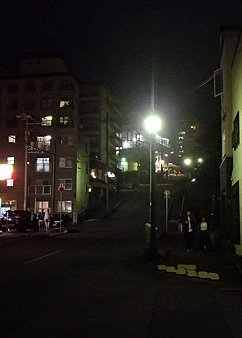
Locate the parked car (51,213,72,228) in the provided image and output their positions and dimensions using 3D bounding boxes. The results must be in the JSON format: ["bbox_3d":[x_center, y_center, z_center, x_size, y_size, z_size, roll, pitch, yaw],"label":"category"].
[{"bbox_3d":[-5.724,4.998,42.511,1.700,1.497,4.200,1,-6,-2],"label":"parked car"}]

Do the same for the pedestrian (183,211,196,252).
[{"bbox_3d":[2.926,2.634,19.036,0.520,1.715,0.340,1,-6,-3],"label":"pedestrian"}]

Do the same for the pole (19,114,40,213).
[{"bbox_3d":[-8.914,0.146,43.185,1.700,11.337,0.500,1,-6,-6],"label":"pole"}]

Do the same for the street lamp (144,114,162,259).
[{"bbox_3d":[1.111,0.612,15.716,0.550,5.083,0.550,-1,-6,11],"label":"street lamp"}]

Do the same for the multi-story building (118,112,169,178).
[{"bbox_3d":[6.301,-5.273,120.845,11.000,16.412,11.000,-4,-7,40],"label":"multi-story building"}]

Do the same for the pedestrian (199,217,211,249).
[{"bbox_3d":[3.720,2.844,19.619,0.480,1.470,0.320,1,-6,-3],"label":"pedestrian"}]

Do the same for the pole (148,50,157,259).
[{"bbox_3d":[1.141,-0.591,16.035,0.320,7.581,0.320,0,-6,0],"label":"pole"}]

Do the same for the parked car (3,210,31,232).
[{"bbox_3d":[-8.448,4.284,36.550,1.700,1.751,4.200,1,-6,-3],"label":"parked car"}]

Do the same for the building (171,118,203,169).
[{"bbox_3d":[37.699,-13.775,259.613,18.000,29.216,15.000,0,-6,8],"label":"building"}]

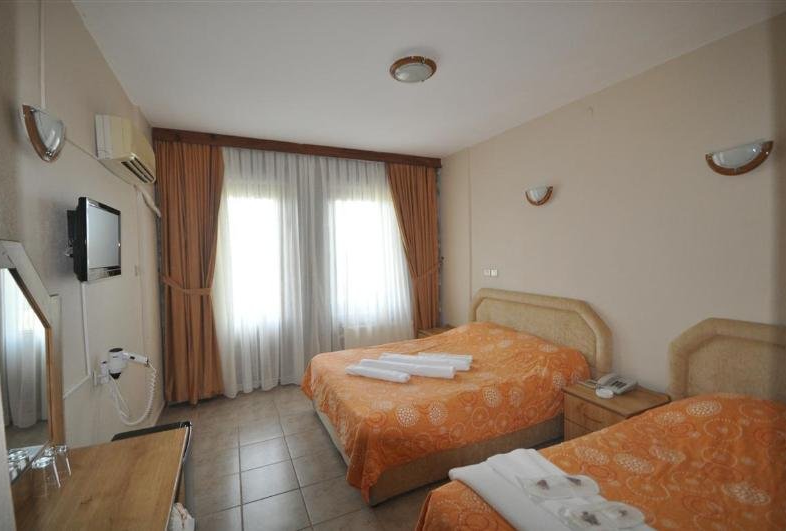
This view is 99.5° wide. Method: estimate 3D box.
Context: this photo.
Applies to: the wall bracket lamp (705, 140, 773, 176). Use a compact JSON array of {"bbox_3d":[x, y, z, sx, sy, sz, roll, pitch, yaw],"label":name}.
[{"bbox_3d":[1.999,-0.605,1.942,0.110,0.158,0.295,-2,3,-26],"label":"wall bracket lamp"}]

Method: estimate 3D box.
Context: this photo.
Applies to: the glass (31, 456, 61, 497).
[{"bbox_3d":[-1.074,0.654,1.028,0.067,0.090,0.067,-2,3,-26],"label":"glass"}]

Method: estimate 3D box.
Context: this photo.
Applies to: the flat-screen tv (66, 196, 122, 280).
[{"bbox_3d":[-1.423,-0.113,1.602,0.085,0.350,0.480,-2,3,-26],"label":"flat-screen tv"}]

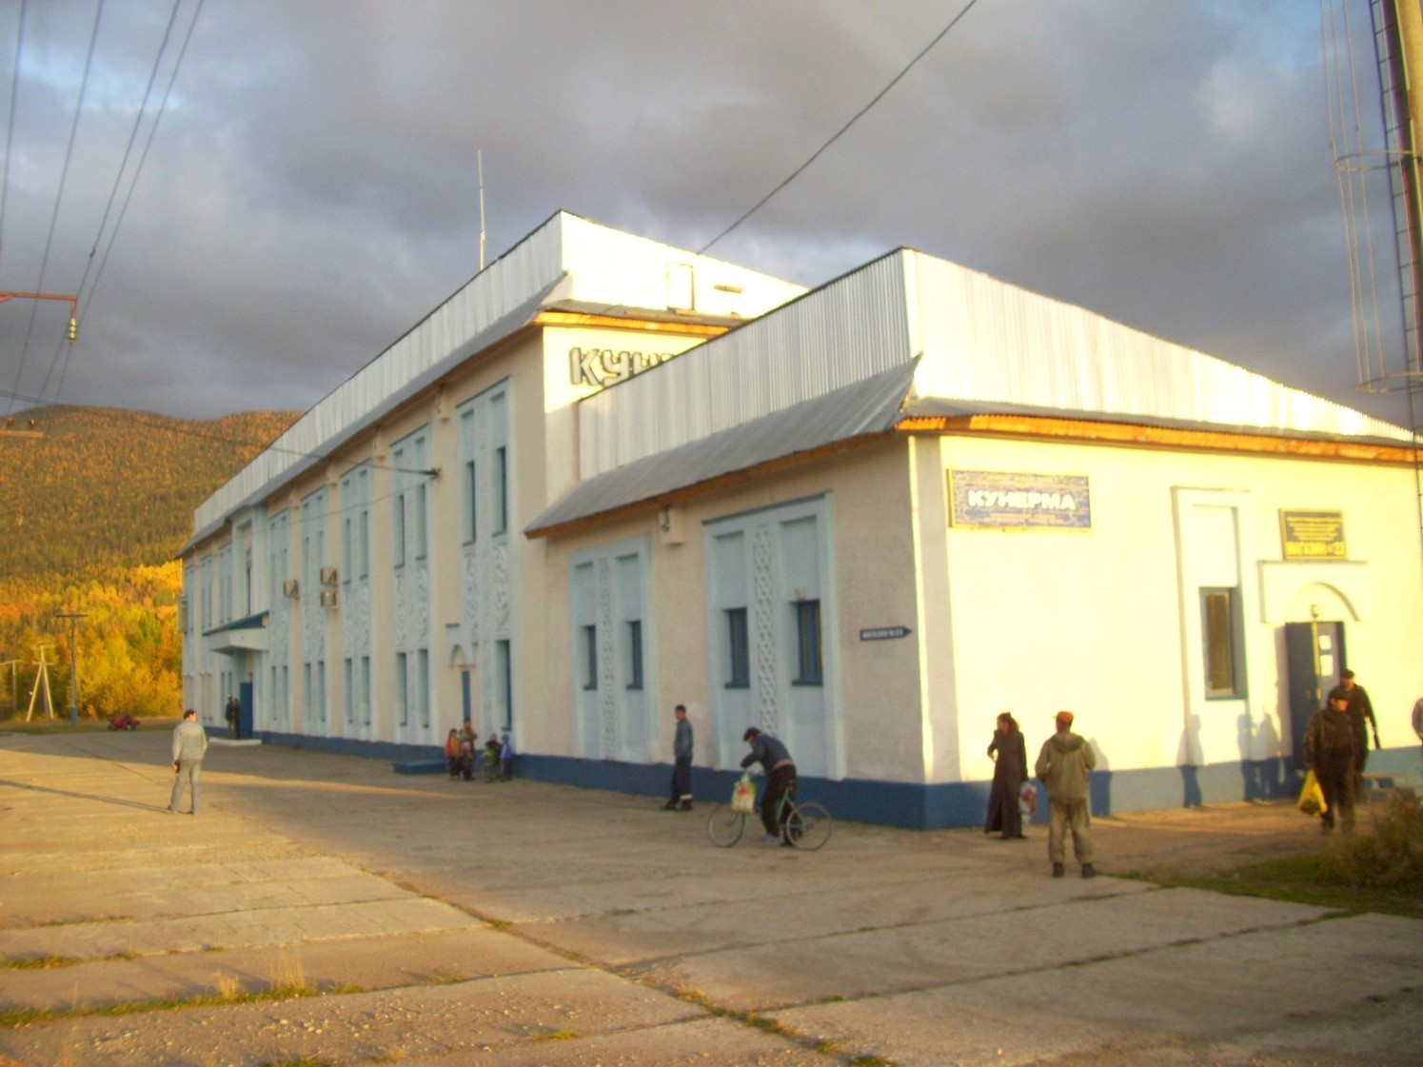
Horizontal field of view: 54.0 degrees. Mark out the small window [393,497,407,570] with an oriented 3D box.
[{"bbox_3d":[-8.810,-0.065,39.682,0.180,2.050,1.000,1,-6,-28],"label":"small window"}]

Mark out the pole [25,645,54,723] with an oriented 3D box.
[{"bbox_3d":[-60.969,13.534,127.000,2.500,7.200,1.400,0,-6,-26],"label":"pole"}]

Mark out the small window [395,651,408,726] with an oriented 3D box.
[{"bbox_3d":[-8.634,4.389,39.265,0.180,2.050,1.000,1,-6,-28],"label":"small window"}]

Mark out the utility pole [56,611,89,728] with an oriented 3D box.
[{"bbox_3d":[-50.358,10.629,110.000,2.500,8.900,0.450,0,-6,-25],"label":"utility pole"}]

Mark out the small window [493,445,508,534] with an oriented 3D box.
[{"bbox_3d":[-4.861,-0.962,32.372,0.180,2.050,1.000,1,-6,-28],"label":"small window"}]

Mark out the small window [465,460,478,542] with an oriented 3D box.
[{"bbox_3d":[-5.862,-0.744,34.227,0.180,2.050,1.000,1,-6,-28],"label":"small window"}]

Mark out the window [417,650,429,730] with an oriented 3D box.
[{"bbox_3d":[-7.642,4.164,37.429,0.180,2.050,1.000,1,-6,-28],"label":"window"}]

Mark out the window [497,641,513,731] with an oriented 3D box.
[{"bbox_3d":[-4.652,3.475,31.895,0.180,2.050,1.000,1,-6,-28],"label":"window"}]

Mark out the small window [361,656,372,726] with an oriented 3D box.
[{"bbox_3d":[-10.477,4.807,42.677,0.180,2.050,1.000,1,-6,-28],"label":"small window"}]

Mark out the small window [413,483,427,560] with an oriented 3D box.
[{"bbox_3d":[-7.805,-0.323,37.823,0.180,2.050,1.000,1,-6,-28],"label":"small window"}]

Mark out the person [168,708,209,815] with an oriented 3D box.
[{"bbox_3d":[-8.674,3.792,23.200,0.640,1.770,0.420,-1,-6,-10],"label":"person"}]

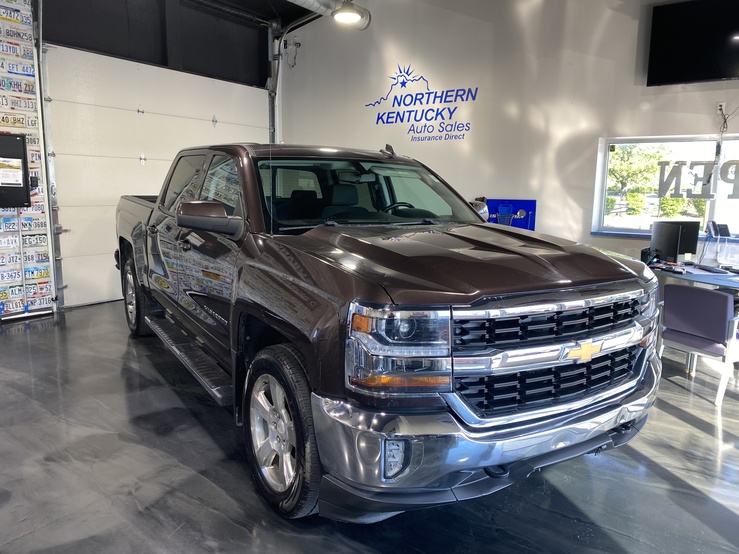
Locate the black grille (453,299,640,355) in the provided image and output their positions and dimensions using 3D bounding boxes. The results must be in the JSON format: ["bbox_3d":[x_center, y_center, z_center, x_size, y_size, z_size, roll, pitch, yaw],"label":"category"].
[{"bbox_3d":[0.848,0.183,2.385,1.240,0.150,0.140,-4,11,-33],"label":"black grille"}]

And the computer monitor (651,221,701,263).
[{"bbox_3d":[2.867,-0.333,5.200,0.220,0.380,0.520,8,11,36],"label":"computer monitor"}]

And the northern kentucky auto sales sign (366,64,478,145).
[{"bbox_3d":[0.643,-2.362,7.513,1.822,1.057,0.020,9,12,38],"label":"northern kentucky auto sales sign"}]

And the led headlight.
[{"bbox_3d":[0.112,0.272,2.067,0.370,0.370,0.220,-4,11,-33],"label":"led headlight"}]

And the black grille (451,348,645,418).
[{"bbox_3d":[0.841,0.444,2.427,1.240,0.215,0.150,-4,11,-33],"label":"black grille"}]

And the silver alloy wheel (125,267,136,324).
[{"bbox_3d":[-2.363,0.201,5.727,0.200,0.550,0.550,-4,11,-33],"label":"silver alloy wheel"}]

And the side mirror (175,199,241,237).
[{"bbox_3d":[-0.847,-0.299,2.950,0.290,0.195,0.270,-4,11,-33],"label":"side mirror"}]

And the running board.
[{"bbox_3d":[-1.355,0.561,4.124,0.180,0.100,2.080,-4,11,-33],"label":"running board"}]

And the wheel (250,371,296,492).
[{"bbox_3d":[-0.392,0.738,2.708,0.200,0.550,0.550,-4,11,-33],"label":"wheel"}]

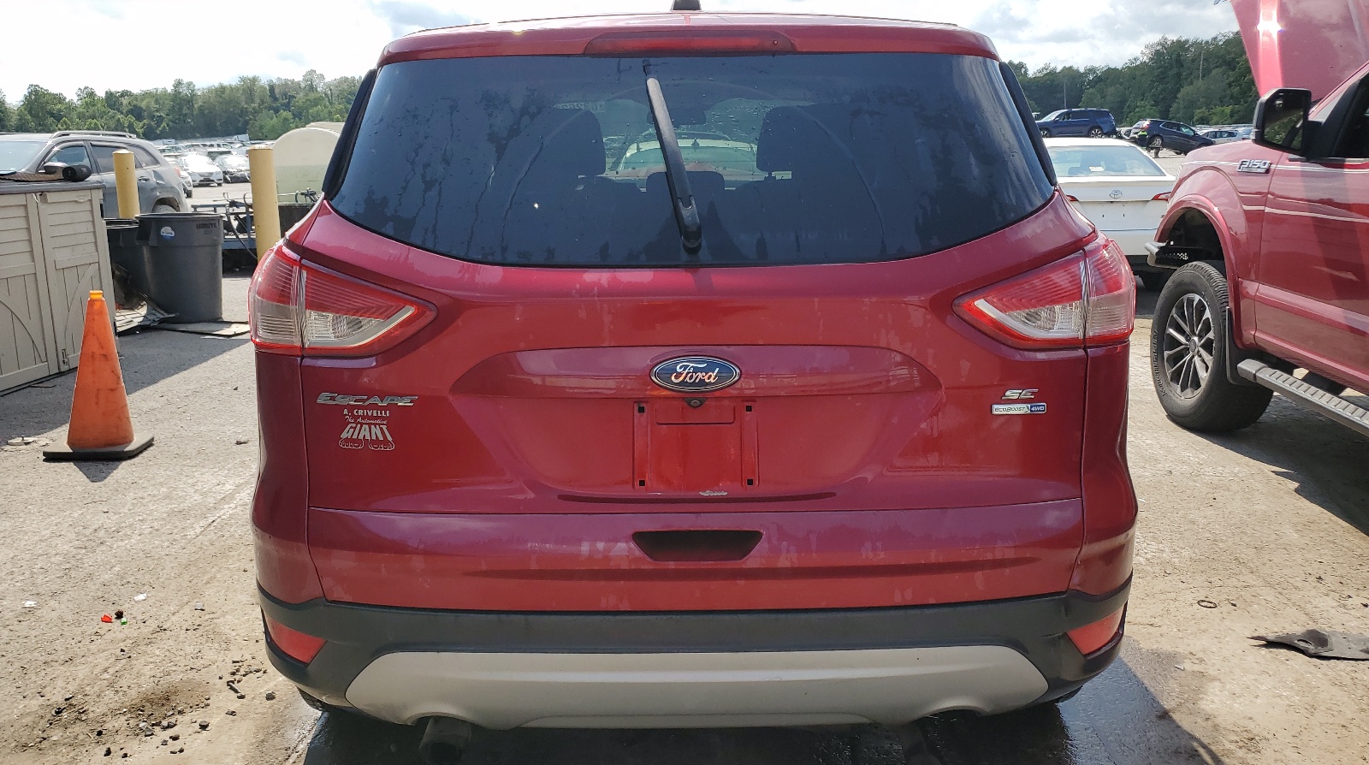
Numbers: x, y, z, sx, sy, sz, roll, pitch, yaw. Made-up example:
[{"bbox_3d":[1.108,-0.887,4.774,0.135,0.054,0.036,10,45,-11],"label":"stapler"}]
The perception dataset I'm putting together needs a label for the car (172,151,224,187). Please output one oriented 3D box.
[{"bbox_3d":[-24.529,-10.764,52.000,1.840,1.700,4.600,-7,14,-30],"label":"car"}]

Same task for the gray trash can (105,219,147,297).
[{"bbox_3d":[-4.901,-1.029,8.950,0.590,0.720,0.590,-1,13,0],"label":"gray trash can"}]

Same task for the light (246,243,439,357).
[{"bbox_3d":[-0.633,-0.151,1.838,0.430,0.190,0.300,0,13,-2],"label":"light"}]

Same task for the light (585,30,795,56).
[{"bbox_3d":[0.010,-0.604,1.822,0.370,0.050,0.060,0,13,-2],"label":"light"}]

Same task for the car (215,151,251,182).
[{"bbox_3d":[-22.881,-10.949,52.500,1.820,1.460,4.700,-9,15,-30],"label":"car"}]

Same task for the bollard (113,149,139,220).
[{"bbox_3d":[-5.212,-1.493,9.600,0.175,1.300,0.175,-1,13,0],"label":"bollard"}]

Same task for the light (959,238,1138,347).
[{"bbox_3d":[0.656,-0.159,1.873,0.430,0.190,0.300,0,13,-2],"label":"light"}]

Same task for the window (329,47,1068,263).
[{"bbox_3d":[0.013,-0.403,1.851,1.333,0.477,0.114,-1,-17,0],"label":"window"}]

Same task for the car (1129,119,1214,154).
[{"bbox_3d":[27.600,-13.845,58.000,4.650,1.660,1.850,11,12,-6],"label":"car"}]

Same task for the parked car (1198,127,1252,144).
[{"bbox_3d":[41.481,-18.806,80.000,1.840,1.680,4.600,-11,17,-41],"label":"parked car"}]

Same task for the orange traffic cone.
[{"bbox_3d":[-2.600,-0.051,4.598,0.375,0.710,0.375,0,12,0],"label":"orange traffic cone"}]

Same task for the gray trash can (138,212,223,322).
[{"bbox_3d":[-4.091,-0.938,8.350,0.630,0.800,0.620,-1,13,0],"label":"gray trash can"}]

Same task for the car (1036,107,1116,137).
[{"bbox_3d":[22.937,-15.355,61.000,5.000,1.780,1.970,5,13,20],"label":"car"}]

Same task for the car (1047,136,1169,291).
[{"bbox_3d":[3.835,-1.855,11.093,1.820,1.440,4.750,1,13,4],"label":"car"}]

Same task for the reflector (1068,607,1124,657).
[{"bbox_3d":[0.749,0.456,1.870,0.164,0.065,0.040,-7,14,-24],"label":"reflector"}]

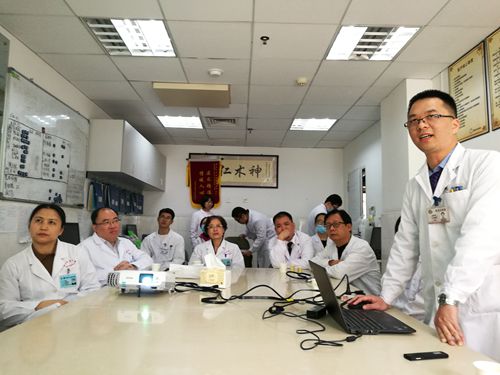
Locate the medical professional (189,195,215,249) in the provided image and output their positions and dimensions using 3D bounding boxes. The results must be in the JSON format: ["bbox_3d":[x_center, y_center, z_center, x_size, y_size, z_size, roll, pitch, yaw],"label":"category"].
[{"bbox_3d":[-0.653,0.911,5.515,0.470,1.595,0.320,3,-6,-21],"label":"medical professional"}]

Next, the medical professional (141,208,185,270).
[{"bbox_3d":[-0.833,0.853,3.603,0.520,1.320,0.680,2,-6,-9],"label":"medical professional"}]

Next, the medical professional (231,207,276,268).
[{"bbox_3d":[0.084,0.964,5.030,0.660,1.410,0.500,3,-6,-19],"label":"medical professional"}]

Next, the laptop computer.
[{"bbox_3d":[0.447,0.451,1.668,0.343,0.238,0.368,2,-6,-6],"label":"laptop computer"}]

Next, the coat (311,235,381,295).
[{"bbox_3d":[0.753,0.682,3.012,0.520,0.620,0.420,-5,-8,44],"label":"coat"}]

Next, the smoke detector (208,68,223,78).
[{"bbox_3d":[-0.308,-1.041,3.530,0.130,0.045,0.130,1,-6,-1],"label":"smoke detector"}]

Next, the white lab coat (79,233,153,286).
[{"bbox_3d":[-0.969,0.633,2.788,0.520,0.620,0.420,6,-8,-38],"label":"white lab coat"}]

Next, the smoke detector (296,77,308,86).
[{"bbox_3d":[0.490,-1.000,3.704,0.115,0.050,0.115,1,-6,-1],"label":"smoke detector"}]

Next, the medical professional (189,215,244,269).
[{"bbox_3d":[-0.326,0.900,3.800,0.540,1.270,0.720,1,-6,-3],"label":"medical professional"}]

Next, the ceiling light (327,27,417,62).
[{"bbox_3d":[0.924,-1.107,3.003,0.600,0.080,0.600,1,-6,-1],"label":"ceiling light"}]

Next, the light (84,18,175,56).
[{"bbox_3d":[-0.876,-1.150,2.982,0.600,0.070,0.591,1,-6,-1],"label":"light"}]

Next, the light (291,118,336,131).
[{"bbox_3d":[0.865,-0.867,5.391,0.600,0.080,0.600,1,-6,-1],"label":"light"}]

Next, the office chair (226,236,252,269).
[{"bbox_3d":[-0.222,1.141,4.853,0.580,1.010,0.600,0,-6,5],"label":"office chair"}]

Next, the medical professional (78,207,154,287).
[{"bbox_3d":[-0.915,0.775,2.595,0.580,1.270,0.720,6,-8,-41],"label":"medical professional"}]

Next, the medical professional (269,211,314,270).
[{"bbox_3d":[0.373,0.877,3.570,0.540,1.305,0.680,0,-6,9],"label":"medical professional"}]

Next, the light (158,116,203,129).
[{"bbox_3d":[-0.928,-0.902,5.334,0.600,0.070,0.591,1,-6,-1],"label":"light"}]

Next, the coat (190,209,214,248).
[{"bbox_3d":[-0.614,0.787,5.435,0.460,1.000,0.300,3,-6,-15],"label":"coat"}]

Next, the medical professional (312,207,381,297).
[{"bbox_3d":[0.661,0.815,2.842,0.580,1.292,0.720,-4,-8,40],"label":"medical professional"}]

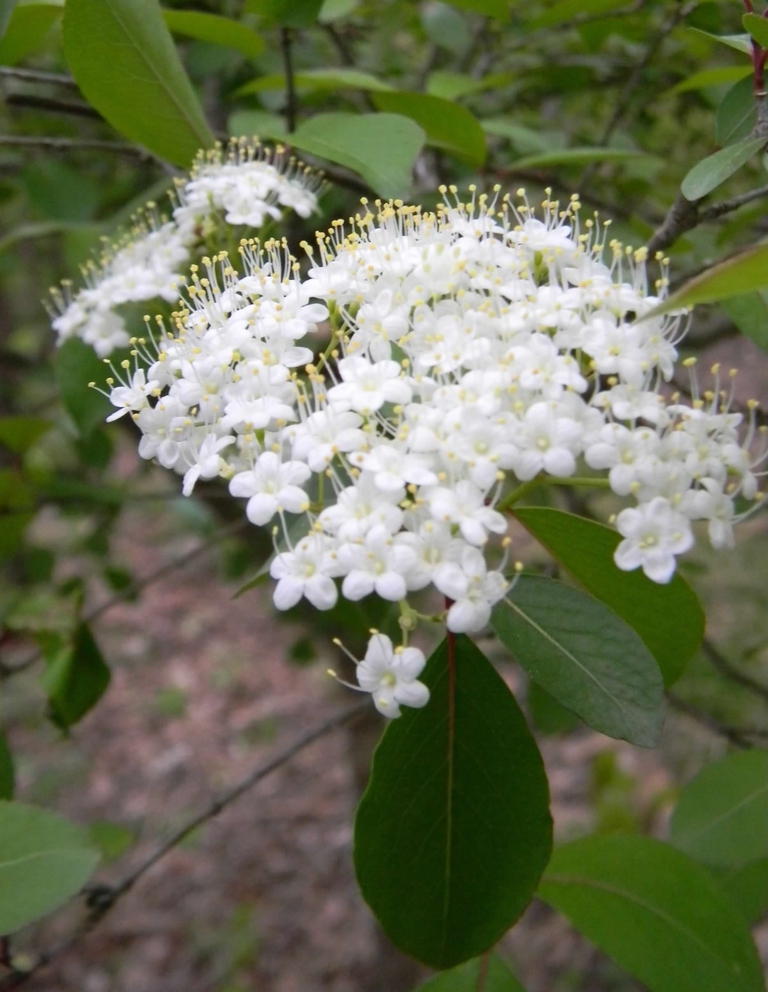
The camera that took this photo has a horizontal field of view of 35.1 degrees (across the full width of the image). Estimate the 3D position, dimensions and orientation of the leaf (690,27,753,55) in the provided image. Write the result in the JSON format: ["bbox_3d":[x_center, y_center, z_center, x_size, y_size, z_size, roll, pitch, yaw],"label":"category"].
[{"bbox_3d":[0.081,-0.109,0.290,0.017,0.007,0.010,0,20,0],"label":"leaf"}]

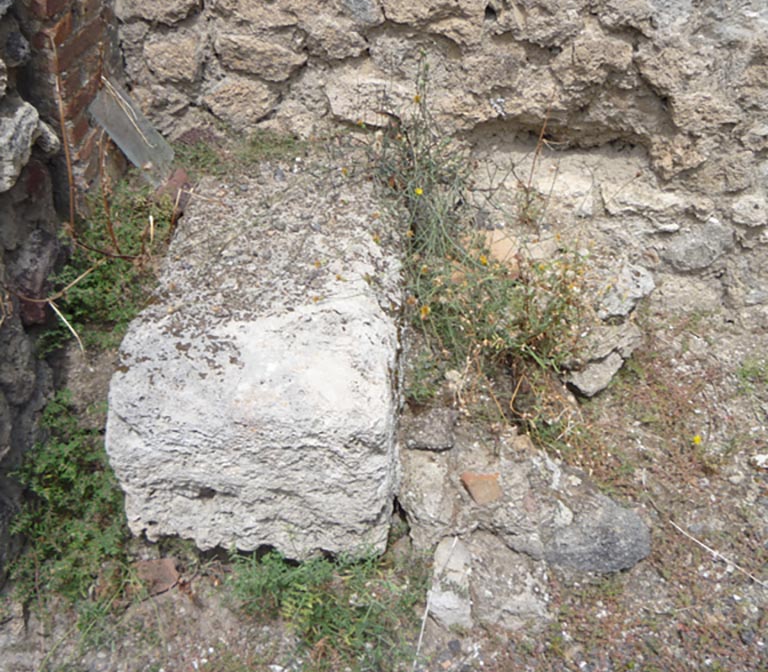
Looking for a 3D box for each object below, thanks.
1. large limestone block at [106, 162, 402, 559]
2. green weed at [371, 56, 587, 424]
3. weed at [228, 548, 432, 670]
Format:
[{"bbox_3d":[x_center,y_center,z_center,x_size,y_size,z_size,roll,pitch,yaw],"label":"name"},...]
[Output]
[{"bbox_3d":[-0.245,-0.001,2.107,0.532,0.467,0.919,1,34,1],"label":"large limestone block"},{"bbox_3d":[0.190,-0.228,2.047,0.450,0.590,0.520,1,34,1],"label":"green weed"},{"bbox_3d":[-0.090,0.482,1.703,0.330,0.110,0.250,1,34,1],"label":"weed"}]

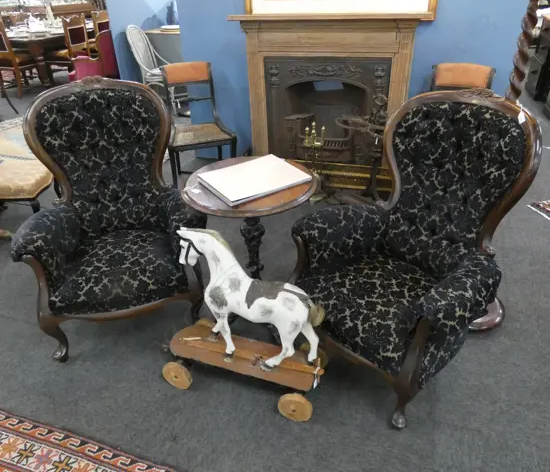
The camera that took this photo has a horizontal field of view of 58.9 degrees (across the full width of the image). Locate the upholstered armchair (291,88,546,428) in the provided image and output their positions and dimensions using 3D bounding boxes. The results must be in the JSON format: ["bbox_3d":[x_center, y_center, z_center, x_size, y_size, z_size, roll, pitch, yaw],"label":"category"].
[{"bbox_3d":[0.516,0.030,1.894,0.780,1.060,0.730,-21,36,-30],"label":"upholstered armchair"}]

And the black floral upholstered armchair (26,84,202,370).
[{"bbox_3d":[-0.733,-0.122,2.220,0.740,1.050,0.780,-10,31,-14],"label":"black floral upholstered armchair"}]

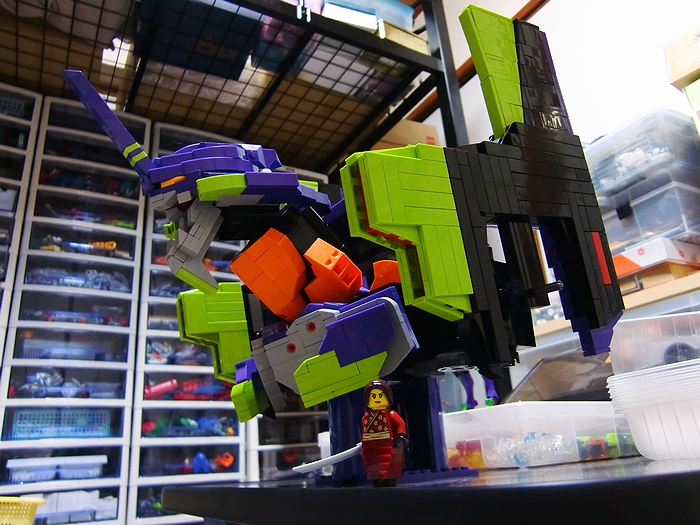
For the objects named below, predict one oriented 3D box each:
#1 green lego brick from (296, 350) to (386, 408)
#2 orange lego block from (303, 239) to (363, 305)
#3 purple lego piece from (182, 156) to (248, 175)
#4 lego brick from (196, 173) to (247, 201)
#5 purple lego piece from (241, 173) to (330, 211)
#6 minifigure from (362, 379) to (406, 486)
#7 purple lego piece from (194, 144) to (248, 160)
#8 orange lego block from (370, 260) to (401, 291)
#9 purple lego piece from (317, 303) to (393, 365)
[{"bbox_3d":[-0.004,0.063,0.303,0.047,0.022,0.010,-12,-8,-36],"label":"green lego brick"},{"bbox_3d":[-0.010,0.005,0.335,0.033,0.024,0.017,34,-31,-21],"label":"orange lego block"},{"bbox_3d":[-0.076,-0.054,0.320,0.037,0.009,0.008,-9,-9,-36],"label":"purple lego piece"},{"bbox_3d":[-0.073,-0.043,0.320,0.028,0.011,0.014,-8,-10,-35],"label":"lego brick"},{"bbox_3d":[-0.039,-0.042,0.336,0.050,0.016,0.018,-3,-13,-35],"label":"purple lego piece"},{"bbox_3d":[0.015,0.075,0.249,0.022,0.045,0.012,-17,-23,31],"label":"minifigure"},{"bbox_3d":[-0.076,-0.064,0.330,0.033,0.009,0.008,-9,-9,-36],"label":"purple lego piece"},{"bbox_3d":[0.022,0.008,0.355,0.018,0.017,0.015,-13,-7,-36],"label":"orange lego block"},{"bbox_3d":[0.004,0.040,0.313,0.038,0.025,0.010,-15,-6,-36],"label":"purple lego piece"}]

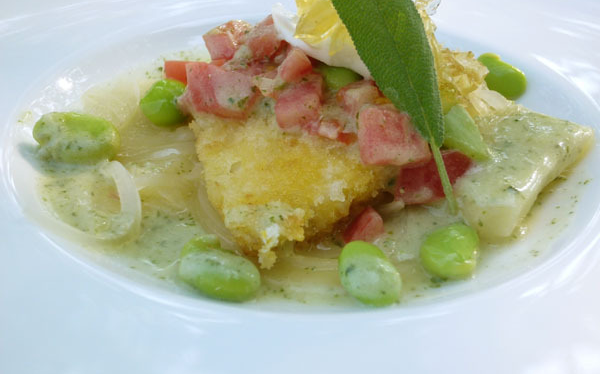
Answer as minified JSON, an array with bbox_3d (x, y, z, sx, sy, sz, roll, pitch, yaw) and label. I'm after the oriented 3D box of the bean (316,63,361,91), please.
[{"bbox_3d":[0.008,-0.024,0.182,0.014,0.008,0.010,13,34,17],"label":"bean"}]

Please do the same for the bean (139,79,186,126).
[{"bbox_3d":[-0.031,-0.020,0.196,0.014,0.011,0.011,2,33,2],"label":"bean"}]

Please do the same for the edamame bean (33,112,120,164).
[{"bbox_3d":[-0.049,-0.011,0.181,0.019,0.011,0.011,6,33,8],"label":"edamame bean"}]

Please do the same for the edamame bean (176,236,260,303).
[{"bbox_3d":[-0.014,0.015,0.148,0.017,0.009,0.011,23,39,30],"label":"edamame bean"}]

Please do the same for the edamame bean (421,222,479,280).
[{"bbox_3d":[0.028,0.012,0.153,0.010,0.009,0.013,13,35,19],"label":"edamame bean"}]

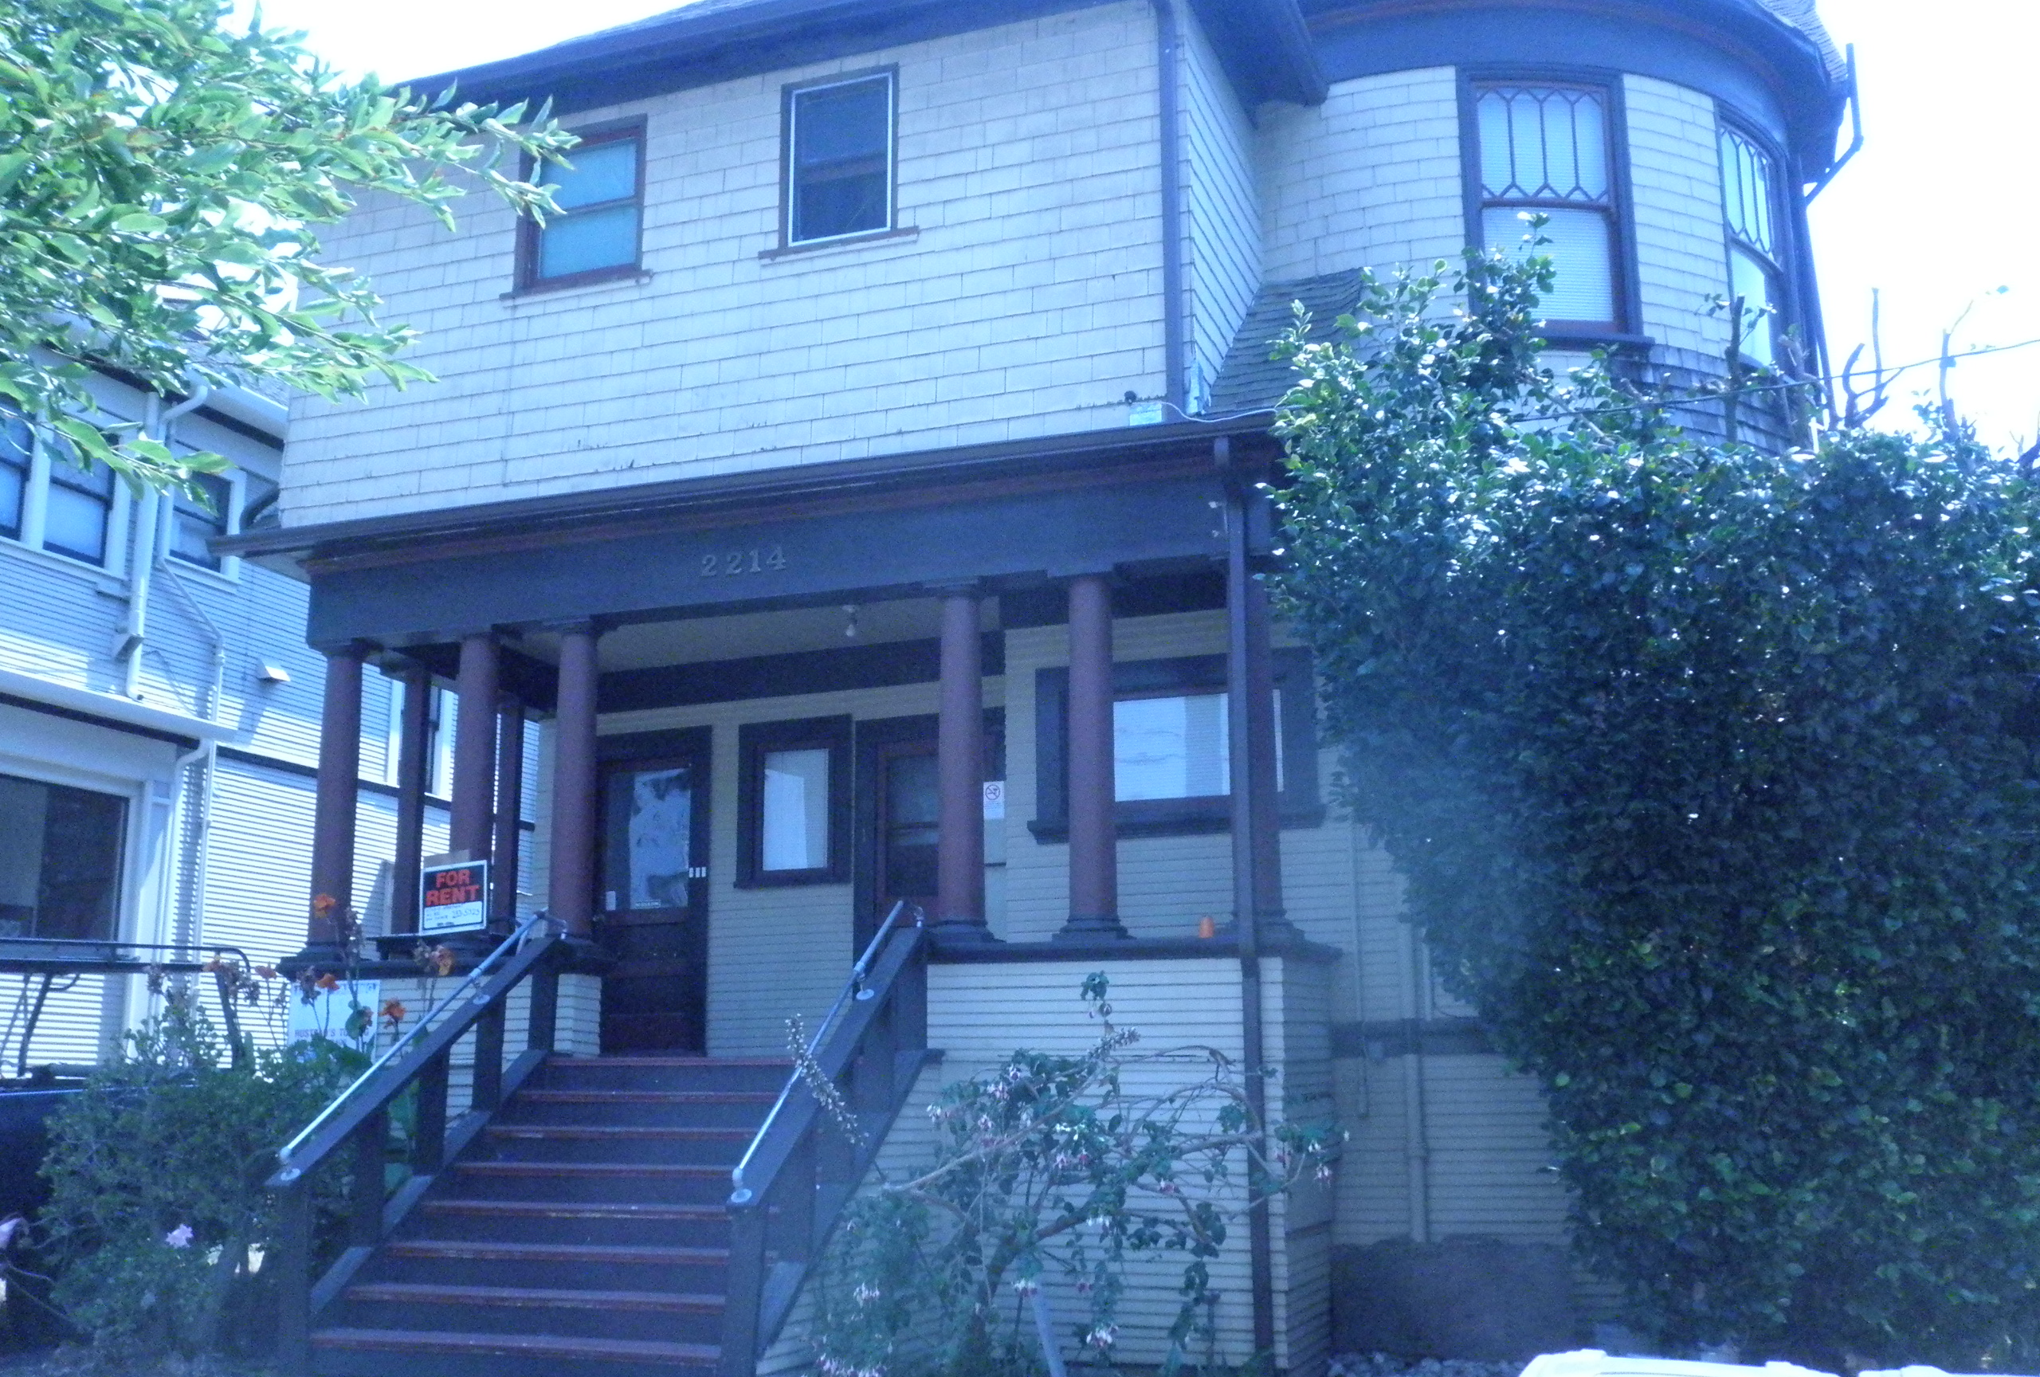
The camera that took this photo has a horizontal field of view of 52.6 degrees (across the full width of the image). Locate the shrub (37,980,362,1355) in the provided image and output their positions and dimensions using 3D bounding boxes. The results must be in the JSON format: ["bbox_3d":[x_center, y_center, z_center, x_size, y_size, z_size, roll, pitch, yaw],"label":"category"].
[{"bbox_3d":[-4.564,2.776,11.654,1.950,1.920,1.450,-4,-11,19],"label":"shrub"}]

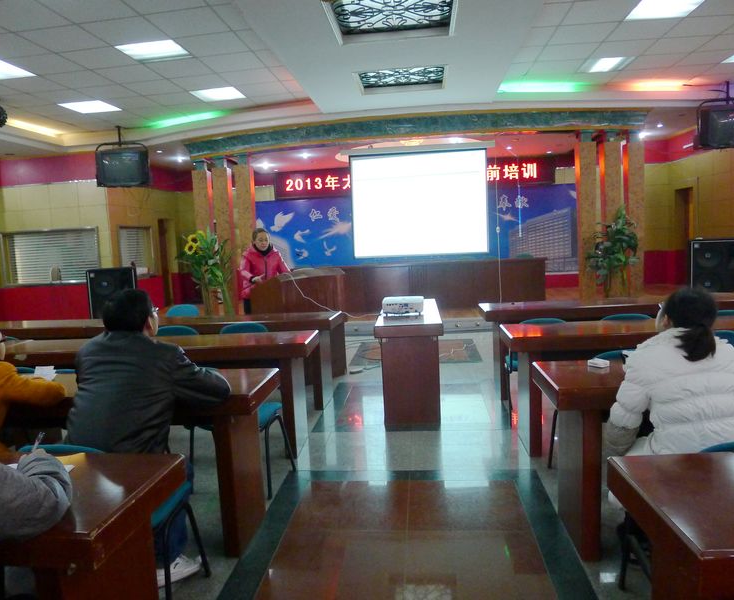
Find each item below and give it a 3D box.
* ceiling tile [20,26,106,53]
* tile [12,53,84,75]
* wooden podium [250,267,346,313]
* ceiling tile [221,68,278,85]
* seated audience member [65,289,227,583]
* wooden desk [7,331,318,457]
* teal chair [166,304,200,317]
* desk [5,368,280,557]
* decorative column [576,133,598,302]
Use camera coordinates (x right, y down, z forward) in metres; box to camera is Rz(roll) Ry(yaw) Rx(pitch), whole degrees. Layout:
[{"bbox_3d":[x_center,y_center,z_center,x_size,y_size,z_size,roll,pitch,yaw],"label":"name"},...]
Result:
[{"bbox_3d":[-2.795,-2.421,5.146,0.600,0.020,0.600,-2,7,6],"label":"ceiling tile"},{"bbox_3d":[-3.407,-2.524,5.954,0.600,0.020,0.590,-2,6,6],"label":"tile"},{"bbox_3d":[-0.799,0.198,6.755,1.000,1.040,0.600,-9,9,-44],"label":"wooden podium"},{"bbox_3d":[-1.424,-2.699,6.723,0.600,0.020,0.590,-2,6,6],"label":"ceiling tile"},{"bbox_3d":[-0.880,0.577,2.309,0.640,1.260,0.660,-2,6,12],"label":"seated audience member"},{"bbox_3d":[-1.399,0.665,3.895,2.114,0.766,0.515,-2,6,6],"label":"wooden desk"},{"bbox_3d":[-1.915,0.459,5.862,0.450,0.800,0.520,-4,6,-8],"label":"teal chair"},{"bbox_3d":[-1.492,0.803,2.826,2.100,0.770,0.510,-2,7,6],"label":"desk"},{"bbox_3d":[3.447,-1.280,8.739,0.270,2.640,0.300,-2,7,6],"label":"decorative column"}]

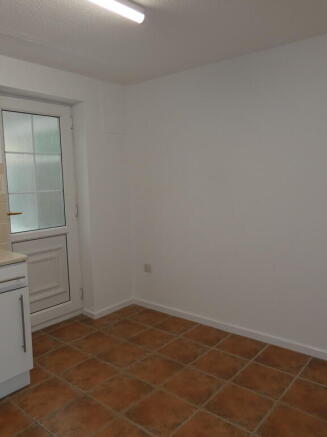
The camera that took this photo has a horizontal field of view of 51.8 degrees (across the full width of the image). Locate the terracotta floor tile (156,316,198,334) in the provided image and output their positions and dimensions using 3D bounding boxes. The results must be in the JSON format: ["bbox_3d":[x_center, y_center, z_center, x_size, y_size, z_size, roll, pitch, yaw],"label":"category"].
[{"bbox_3d":[0.117,1.012,3.172,0.326,0.010,0.326,3,8,40],"label":"terracotta floor tile"}]

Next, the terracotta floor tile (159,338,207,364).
[{"bbox_3d":[0.164,1.064,2.724,0.318,0.012,0.318,3,8,40],"label":"terracotta floor tile"}]

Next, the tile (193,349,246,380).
[{"bbox_3d":[0.412,1.072,2.483,0.326,0.010,0.326,3,8,40],"label":"tile"}]

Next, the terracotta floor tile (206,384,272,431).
[{"bbox_3d":[0.460,1.130,2.028,0.327,0.010,0.327,3,7,40],"label":"terracotta floor tile"}]

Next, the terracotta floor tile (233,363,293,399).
[{"bbox_3d":[0.668,1.085,2.267,0.326,0.010,0.326,3,8,40],"label":"terracotta floor tile"}]

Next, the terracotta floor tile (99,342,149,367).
[{"bbox_3d":[-0.318,1.078,2.663,0.326,0.010,0.326,3,8,40],"label":"terracotta floor tile"}]

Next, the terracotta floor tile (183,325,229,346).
[{"bbox_3d":[0.373,1.026,2.955,0.326,0.010,0.326,3,8,40],"label":"terracotta floor tile"}]

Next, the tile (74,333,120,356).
[{"bbox_3d":[-0.571,1.074,2.890,0.327,0.010,0.327,3,7,40],"label":"tile"}]

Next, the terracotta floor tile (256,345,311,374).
[{"bbox_3d":[0.891,1.067,2.540,0.327,0.010,0.327,3,7,40],"label":"terracotta floor tile"}]

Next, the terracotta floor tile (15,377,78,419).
[{"bbox_3d":[-0.754,1.158,2.169,0.318,0.012,0.318,3,8,40],"label":"terracotta floor tile"}]

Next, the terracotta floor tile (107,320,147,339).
[{"bbox_3d":[-0.350,1.034,3.159,0.318,0.012,0.318,3,8,40],"label":"terracotta floor tile"}]

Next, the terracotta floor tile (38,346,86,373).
[{"bbox_3d":[-0.786,1.106,2.634,0.327,0.010,0.327,3,7,40],"label":"terracotta floor tile"}]

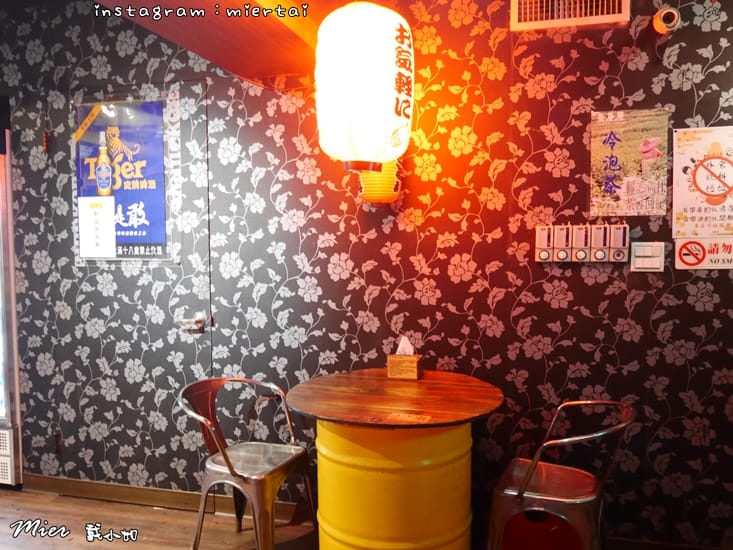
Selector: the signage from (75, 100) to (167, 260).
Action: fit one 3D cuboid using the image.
[{"bbox_3d":[-1.204,-0.459,3.100,0.499,0.767,0.008,1,4,15],"label":"signage"}]

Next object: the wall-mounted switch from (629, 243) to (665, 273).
[{"bbox_3d":[1.099,-0.068,2.478,0.118,0.115,0.020,1,4,15],"label":"wall-mounted switch"}]

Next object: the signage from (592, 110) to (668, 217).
[{"bbox_3d":[1.026,-0.435,2.482,0.282,0.410,0.008,1,4,15],"label":"signage"}]

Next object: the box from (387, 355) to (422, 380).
[{"bbox_3d":[0.158,0.383,2.649,0.127,0.078,0.112,1,4,12],"label":"box"}]

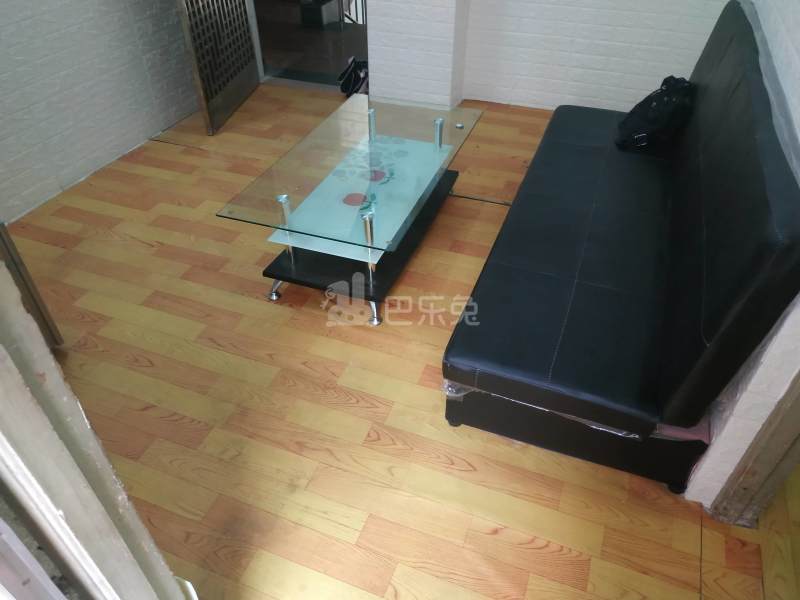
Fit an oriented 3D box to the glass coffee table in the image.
[{"bbox_3d":[-0.116,-0.421,2.320,0.630,0.400,1.160,13,43,16],"label":"glass coffee table"}]

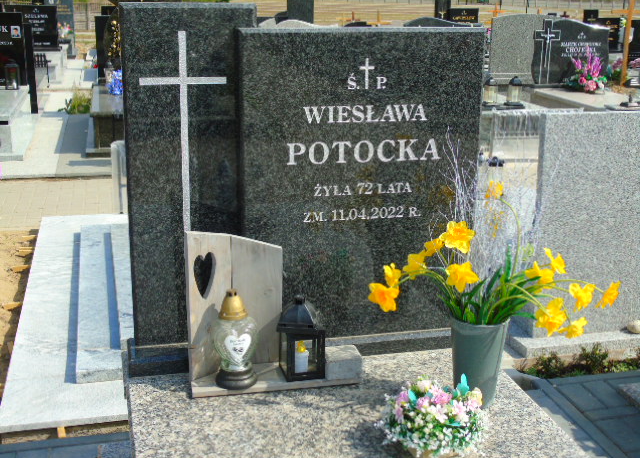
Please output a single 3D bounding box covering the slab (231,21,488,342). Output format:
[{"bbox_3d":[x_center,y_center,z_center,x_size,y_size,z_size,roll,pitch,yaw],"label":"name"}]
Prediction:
[{"bbox_3d":[0.112,-0.117,2.433,0.694,0.896,0.059,-3,17,-14],"label":"slab"}]

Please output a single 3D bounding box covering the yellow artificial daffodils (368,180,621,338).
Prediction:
[{"bbox_3d":[0.443,0.072,2.159,0.636,0.360,0.329,-3,17,-14],"label":"yellow artificial daffodils"}]

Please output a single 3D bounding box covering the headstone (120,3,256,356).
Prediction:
[{"bbox_3d":[-0.353,-0.135,2.361,0.352,0.953,0.059,-3,17,-14],"label":"headstone"}]

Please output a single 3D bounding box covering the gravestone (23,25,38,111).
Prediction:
[{"bbox_3d":[-2.797,-1.551,8.217,0.070,0.870,0.090,-3,17,-14],"label":"gravestone"}]

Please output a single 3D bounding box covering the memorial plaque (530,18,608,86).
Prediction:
[{"bbox_3d":[2.820,-2.003,9.573,0.950,0.740,0.090,-3,17,-14],"label":"memorial plaque"}]

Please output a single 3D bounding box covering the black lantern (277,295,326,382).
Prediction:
[{"bbox_3d":[-0.050,0.288,2.316,0.125,0.221,0.127,-3,17,-14],"label":"black lantern"}]

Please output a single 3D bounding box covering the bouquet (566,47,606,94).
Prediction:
[{"bbox_3d":[2.899,-1.713,9.250,0.420,0.440,0.330,-3,17,-14],"label":"bouquet"}]

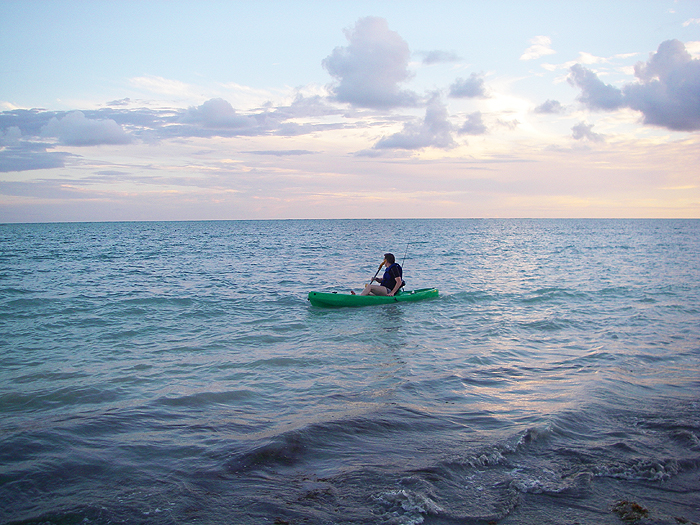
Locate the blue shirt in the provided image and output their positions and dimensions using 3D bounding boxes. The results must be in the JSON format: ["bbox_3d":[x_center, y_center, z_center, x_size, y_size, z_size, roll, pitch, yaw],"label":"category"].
[{"bbox_3d":[0.852,0.289,15.654,0.310,0.530,0.450,10,0,-16],"label":"blue shirt"}]

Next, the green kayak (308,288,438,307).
[{"bbox_3d":[0.504,0.712,15.500,2.830,0.350,0.740,-2,3,-22],"label":"green kayak"}]

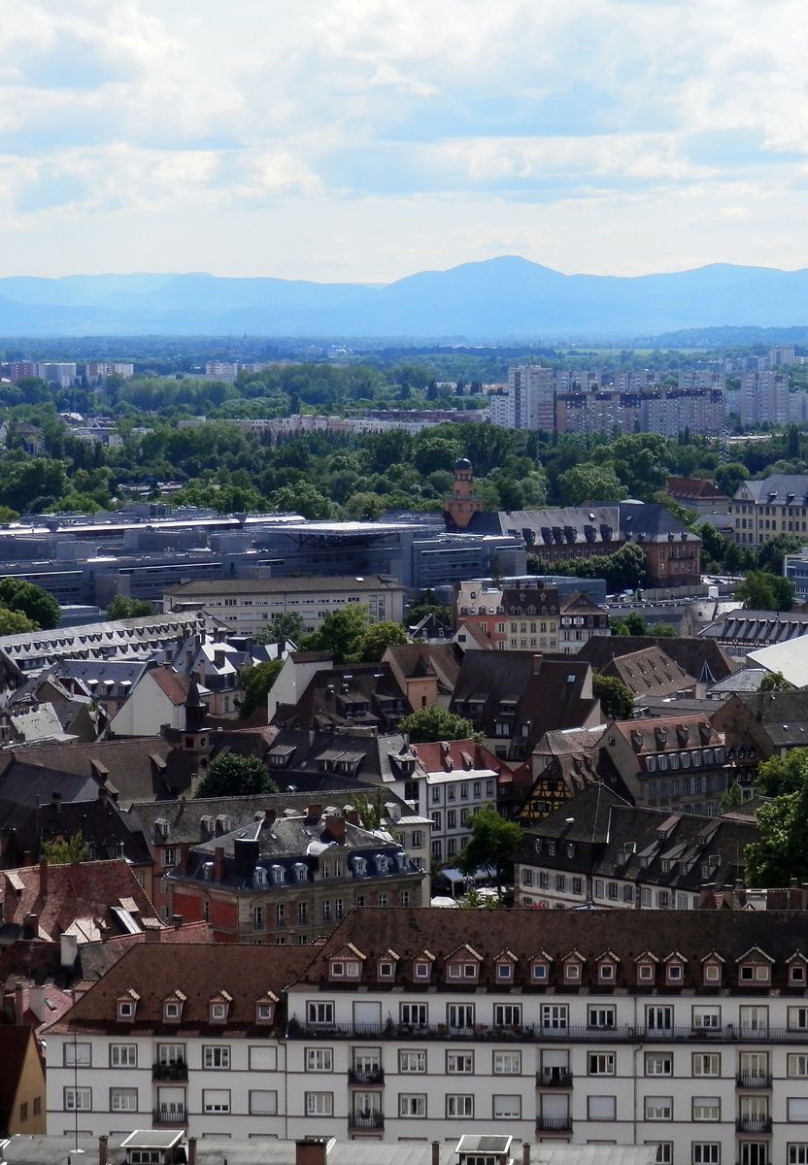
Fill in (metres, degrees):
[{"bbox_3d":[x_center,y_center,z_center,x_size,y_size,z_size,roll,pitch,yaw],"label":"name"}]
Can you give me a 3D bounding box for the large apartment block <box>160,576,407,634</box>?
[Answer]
[{"bbox_3d":[-25.750,6.190,842.450,49.000,13.800,13.500,-1,4,-17],"label":"large apartment block"}]

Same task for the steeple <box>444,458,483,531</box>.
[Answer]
[{"bbox_3d":[15.030,-22.540,1008.590,8.800,18.140,8.800,-3,5,-37],"label":"steeple"}]

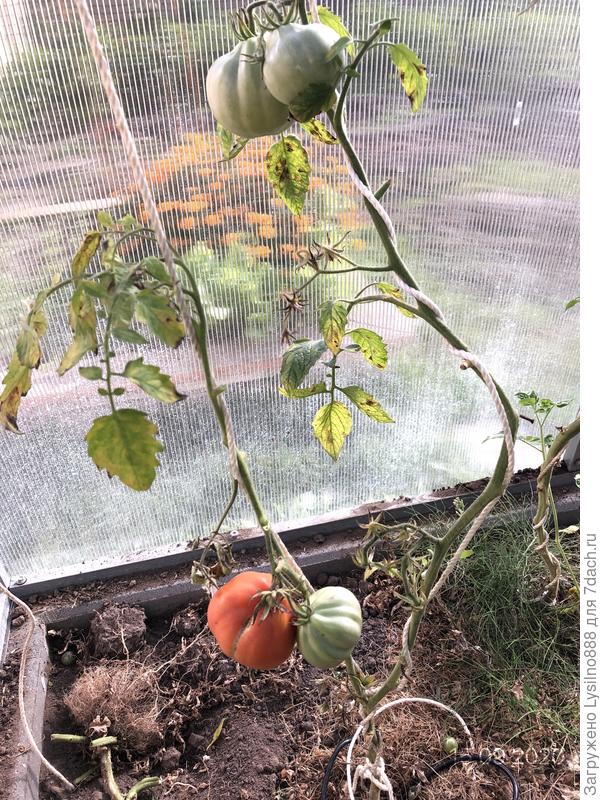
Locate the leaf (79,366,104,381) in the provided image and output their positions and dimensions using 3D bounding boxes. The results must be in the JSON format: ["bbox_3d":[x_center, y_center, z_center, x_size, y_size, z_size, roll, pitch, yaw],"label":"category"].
[{"bbox_3d":[-0.207,-0.026,0.640,0.022,0.015,0.009,13,16,-7],"label":"leaf"}]

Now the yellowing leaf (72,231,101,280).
[{"bbox_3d":[-0.200,-0.135,0.605,0.018,0.053,0.015,24,27,-21],"label":"yellowing leaf"}]

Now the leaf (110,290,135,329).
[{"bbox_3d":[-0.169,-0.086,0.615,0.024,0.040,0.014,0,34,-15],"label":"leaf"}]

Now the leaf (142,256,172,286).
[{"bbox_3d":[-0.141,-0.127,0.640,0.028,0.028,0.015,0,11,-12],"label":"leaf"}]

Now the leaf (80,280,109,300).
[{"bbox_3d":[-0.200,-0.108,0.630,0.029,0.018,0.014,19,3,-20],"label":"leaf"}]

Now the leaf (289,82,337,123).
[{"bbox_3d":[0.011,-0.271,0.590,0.040,0.033,0.014,-42,17,18],"label":"leaf"}]

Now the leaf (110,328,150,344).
[{"bbox_3d":[-0.163,-0.062,0.620,0.035,0.018,0.010,15,16,-8],"label":"leaf"}]

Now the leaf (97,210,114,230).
[{"bbox_3d":[-0.197,-0.182,0.655,0.015,0.020,0.011,-14,18,-13],"label":"leaf"}]

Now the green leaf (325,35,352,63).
[{"bbox_3d":[0.036,-0.325,0.600,0.033,0.014,0.012,-35,21,20],"label":"green leaf"}]

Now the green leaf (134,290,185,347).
[{"bbox_3d":[-0.134,-0.077,0.615,0.036,0.064,0.015,-33,25,-6],"label":"green leaf"}]

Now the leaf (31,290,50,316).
[{"bbox_3d":[-0.251,-0.093,0.625,0.013,0.028,0.013,30,-4,-23],"label":"leaf"}]

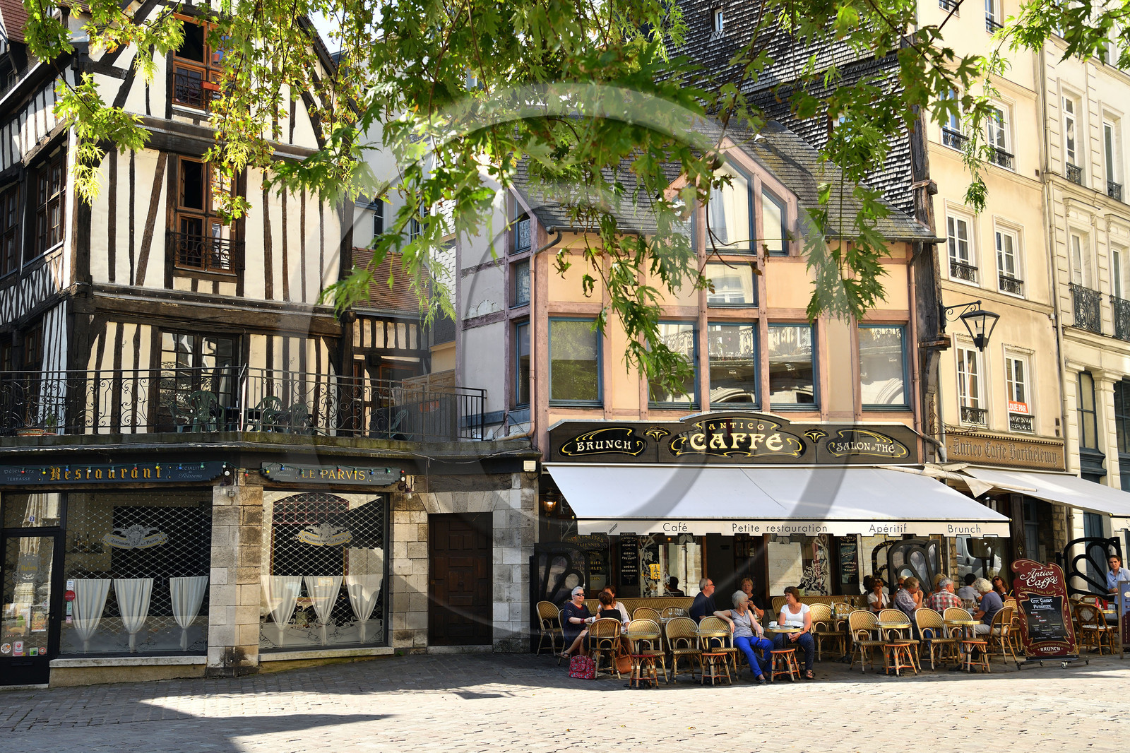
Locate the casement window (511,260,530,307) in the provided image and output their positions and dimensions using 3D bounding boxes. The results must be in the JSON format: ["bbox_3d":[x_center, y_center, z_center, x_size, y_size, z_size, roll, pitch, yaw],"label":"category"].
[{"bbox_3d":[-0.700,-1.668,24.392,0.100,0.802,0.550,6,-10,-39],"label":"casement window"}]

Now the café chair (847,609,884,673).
[{"bbox_3d":[4.505,3.928,20.539,0.450,0.880,0.530,2,-9,-14],"label":"café chair"}]

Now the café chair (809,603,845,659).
[{"bbox_3d":[4.158,4.080,21.939,0.460,0.870,0.550,1,-8,-10],"label":"café chair"}]

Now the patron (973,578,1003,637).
[{"bbox_3d":[6.616,3.826,21.774,0.470,1.280,0.760,7,-11,-43],"label":"patron"}]

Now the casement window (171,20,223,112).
[{"bbox_3d":[-6.461,-5.542,24.705,1.211,1.709,0.150,6,-11,-37],"label":"casement window"}]

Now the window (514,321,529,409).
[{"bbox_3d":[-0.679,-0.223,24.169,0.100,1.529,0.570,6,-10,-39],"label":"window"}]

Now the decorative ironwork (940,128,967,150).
[{"bbox_3d":[7.702,-4.637,27.196,0.900,0.320,0.070,7,-11,-43],"label":"decorative ironwork"}]

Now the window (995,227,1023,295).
[{"bbox_3d":[9.133,-2.364,28.389,0.920,1.330,0.130,7,-11,-43],"label":"window"}]

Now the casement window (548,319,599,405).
[{"bbox_3d":[0.190,-0.265,24.581,0.950,1.570,0.130,1,-8,-10],"label":"casement window"}]

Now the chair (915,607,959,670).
[{"bbox_3d":[5.494,3.854,20.354,0.460,0.870,0.550,1,-8,-12],"label":"chair"}]

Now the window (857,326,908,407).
[{"bbox_3d":[5.493,-0.160,23.831,0.913,1.466,0.100,1,-9,-9],"label":"window"}]

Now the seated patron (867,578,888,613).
[{"bbox_3d":[5.170,3.984,22.861,0.460,1.270,0.720,1,-8,-12],"label":"seated patron"}]

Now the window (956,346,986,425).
[{"bbox_3d":[7.602,0.190,25.817,0.874,1.443,0.150,7,-12,-43],"label":"window"}]

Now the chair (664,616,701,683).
[{"bbox_3d":[1.714,3.915,19.803,0.465,0.880,0.540,1,-8,-12],"label":"chair"}]

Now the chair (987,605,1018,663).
[{"bbox_3d":[6.735,4.030,21.620,0.460,0.870,0.560,7,-11,-43],"label":"chair"}]

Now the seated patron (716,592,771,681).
[{"bbox_3d":[2.506,3.646,19.350,0.620,1.290,0.820,5,-10,-32],"label":"seated patron"}]

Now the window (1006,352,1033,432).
[{"bbox_3d":[9.248,0.332,28.090,0.920,1.590,0.130,7,-11,-43],"label":"window"}]

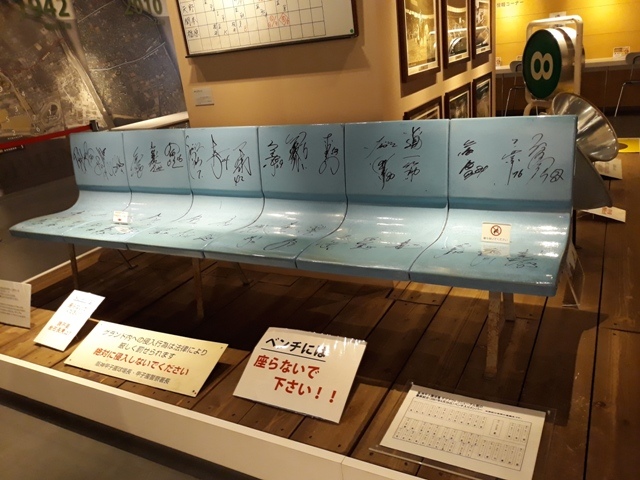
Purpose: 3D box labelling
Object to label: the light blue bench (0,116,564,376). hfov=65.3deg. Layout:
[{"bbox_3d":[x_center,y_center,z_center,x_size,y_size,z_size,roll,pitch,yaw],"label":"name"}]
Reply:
[{"bbox_3d":[-0.407,-0.105,2.464,2.922,0.806,0.633,5,23,27],"label":"light blue bench"}]

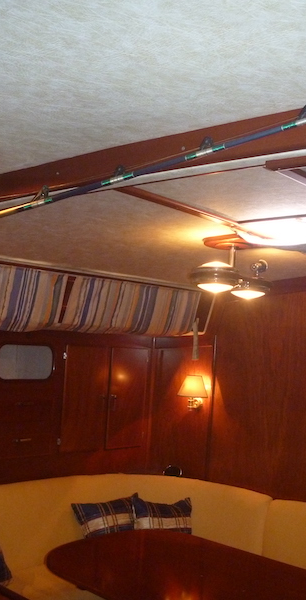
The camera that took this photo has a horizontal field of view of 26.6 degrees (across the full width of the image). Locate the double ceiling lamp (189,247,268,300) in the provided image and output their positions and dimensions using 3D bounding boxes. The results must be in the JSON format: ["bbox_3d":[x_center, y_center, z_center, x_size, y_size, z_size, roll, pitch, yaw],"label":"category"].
[{"bbox_3d":[0.261,-0.093,2.182,0.266,0.175,0.175,3,-5,-2],"label":"double ceiling lamp"}]

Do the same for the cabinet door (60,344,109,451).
[{"bbox_3d":[-0.300,0.445,2.921,0.025,0.464,0.265,-1,-6,42],"label":"cabinet door"}]

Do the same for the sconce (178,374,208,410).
[{"bbox_3d":[0.195,0.442,3.099,0.142,0.170,0.180,2,-5,13],"label":"sconce"}]

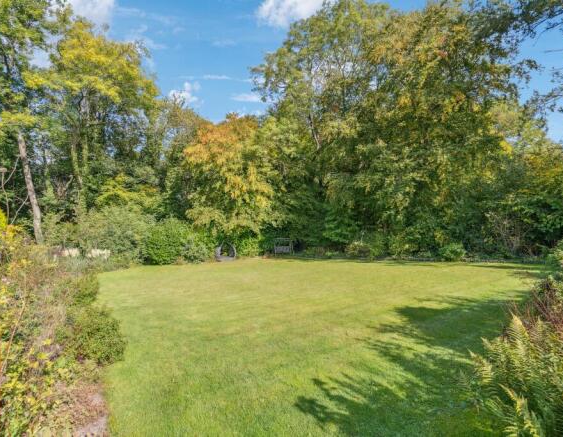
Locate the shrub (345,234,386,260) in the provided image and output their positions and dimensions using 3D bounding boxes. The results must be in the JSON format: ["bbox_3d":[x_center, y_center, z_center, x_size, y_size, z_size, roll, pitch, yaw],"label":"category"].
[{"bbox_3d":[6.900,2.370,23.800,3.100,2.120,2.400,0,0,0],"label":"shrub"}]

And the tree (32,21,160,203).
[{"bbox_3d":[-17.000,-8.500,27.500,9.800,20.020,9.400,0,0,0],"label":"tree"}]

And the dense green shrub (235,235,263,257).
[{"bbox_3d":[-2.800,2.300,24.800,2.300,1.870,2.000,0,0,0],"label":"dense green shrub"}]

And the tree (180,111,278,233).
[{"bbox_3d":[-4.500,-3.330,25.500,8.100,11.560,7.600,0,0,0],"label":"tree"}]

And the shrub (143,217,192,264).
[{"bbox_3d":[-8.000,1.630,20.600,3.100,3.110,2.900,0,0,0],"label":"shrub"}]

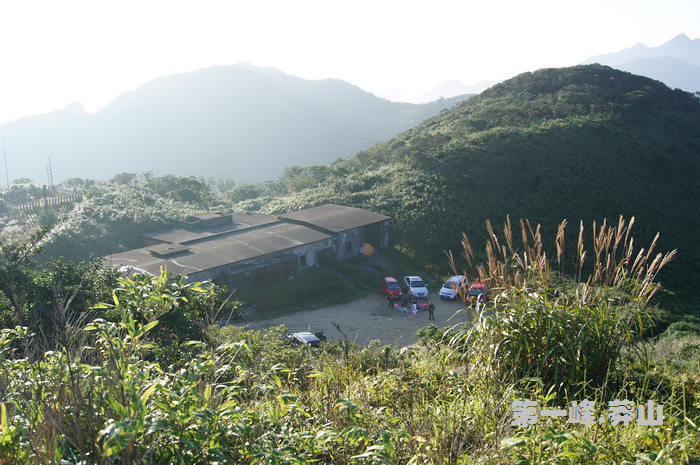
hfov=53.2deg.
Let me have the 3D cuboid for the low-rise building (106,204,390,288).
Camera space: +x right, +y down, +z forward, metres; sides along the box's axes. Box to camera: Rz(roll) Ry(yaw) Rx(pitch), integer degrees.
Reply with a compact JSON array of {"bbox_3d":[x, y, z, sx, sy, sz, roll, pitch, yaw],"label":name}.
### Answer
[{"bbox_3d":[-10.315,1.139,73.646,14.800,3.800,30.600,12,18,40],"label":"low-rise building"}]

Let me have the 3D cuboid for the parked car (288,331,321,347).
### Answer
[{"bbox_3d":[-3.382,8.577,53.480,1.750,1.550,4.350,-6,15,-23],"label":"parked car"}]

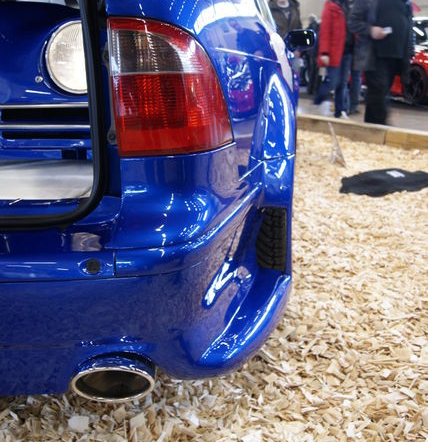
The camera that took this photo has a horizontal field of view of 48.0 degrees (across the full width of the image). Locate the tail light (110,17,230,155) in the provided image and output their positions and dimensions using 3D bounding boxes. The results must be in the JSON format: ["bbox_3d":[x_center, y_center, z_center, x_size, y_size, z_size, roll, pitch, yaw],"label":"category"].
[{"bbox_3d":[-0.081,-0.263,0.930,0.205,0.250,0.140,1,20,9],"label":"tail light"}]

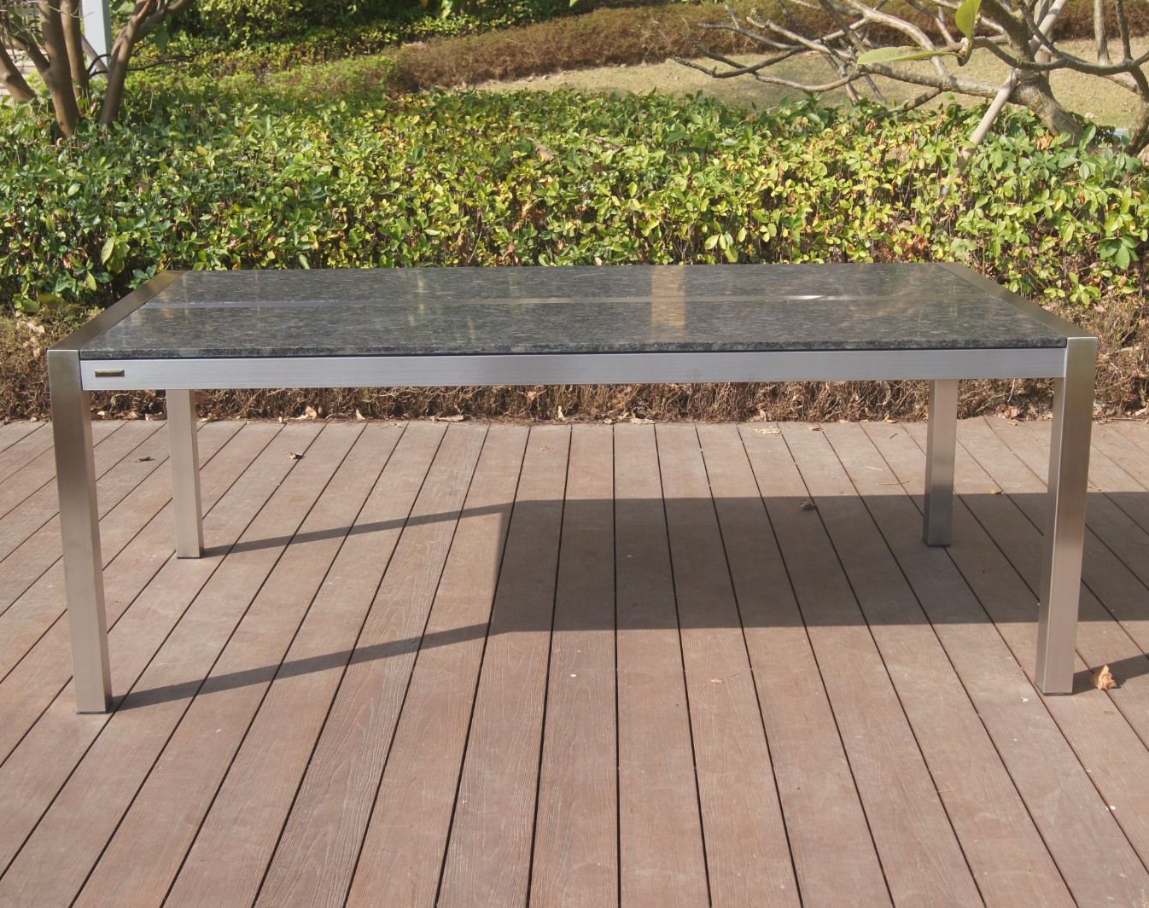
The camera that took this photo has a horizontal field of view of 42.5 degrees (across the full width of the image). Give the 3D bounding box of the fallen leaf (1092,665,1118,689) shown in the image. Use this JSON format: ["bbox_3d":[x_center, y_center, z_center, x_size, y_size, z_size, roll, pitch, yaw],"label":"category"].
[{"bbox_3d":[1.120,0.471,3.123,0.050,0.040,0.040,-1,16,-2],"label":"fallen leaf"}]

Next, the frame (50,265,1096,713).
[{"bbox_3d":[-0.007,0.019,3.418,2.040,0.757,0.959,-1,16,-2],"label":"frame"}]

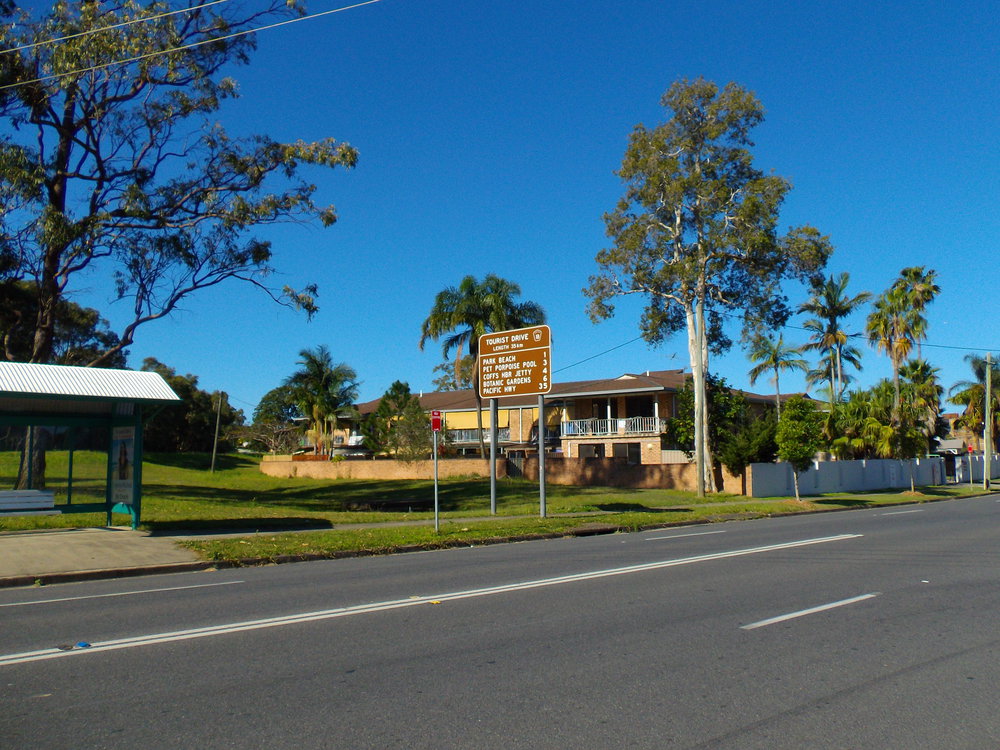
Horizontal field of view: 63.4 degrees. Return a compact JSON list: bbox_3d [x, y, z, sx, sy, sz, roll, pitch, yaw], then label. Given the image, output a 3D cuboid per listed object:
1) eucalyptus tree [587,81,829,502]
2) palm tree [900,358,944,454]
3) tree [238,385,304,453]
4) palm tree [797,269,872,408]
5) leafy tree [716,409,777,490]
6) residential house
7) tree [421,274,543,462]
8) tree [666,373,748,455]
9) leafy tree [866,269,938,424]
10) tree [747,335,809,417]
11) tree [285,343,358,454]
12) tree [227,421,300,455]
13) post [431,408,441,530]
[{"bbox_3d":[9.147,-4.140,35.701,10.490,18.800,9.960,-2,-7,15],"label":"eucalyptus tree"},{"bbox_3d":[26.164,2.773,49.982,2.410,7.650,2.410,-4,-7,27],"label":"palm tree"},{"bbox_3d":[-19.377,3.867,68.000,5.716,6.137,5.431,0,-5,0],"label":"tree"},{"bbox_3d":[21.145,0.024,50.809,4.190,13.200,4.190,-3,-7,23],"label":"palm tree"},{"bbox_3d":[10.666,3.288,35.000,2.553,3.591,2.600,0,-5,0],"label":"leafy tree"},{"bbox_3d":[3.841,4.660,65.027,15.000,7.600,34.000,5,-9,-42],"label":"residential house"},{"bbox_3d":[-1.246,-0.303,54.500,8.220,12.801,8.000,0,-5,0],"label":"tree"},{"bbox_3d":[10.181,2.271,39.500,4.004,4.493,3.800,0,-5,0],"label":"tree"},{"bbox_3d":[24.647,-0.057,49.304,3.930,13.150,3.930,-4,-7,27],"label":"leafy tree"},{"bbox_3d":[16.415,1.939,47.573,3.460,8.750,3.460,-3,-7,19],"label":"tree"},{"bbox_3d":[-13.240,2.225,60.000,5.415,8.530,5.144,0,-5,0],"label":"tree"},{"bbox_3d":[-22.176,5.996,75.839,6.660,3.460,6.660,1,-7,-16],"label":"tree"},{"bbox_3d":[-1.396,2.112,17.700,0.225,2.680,0.090,-3,-6,30],"label":"post"}]

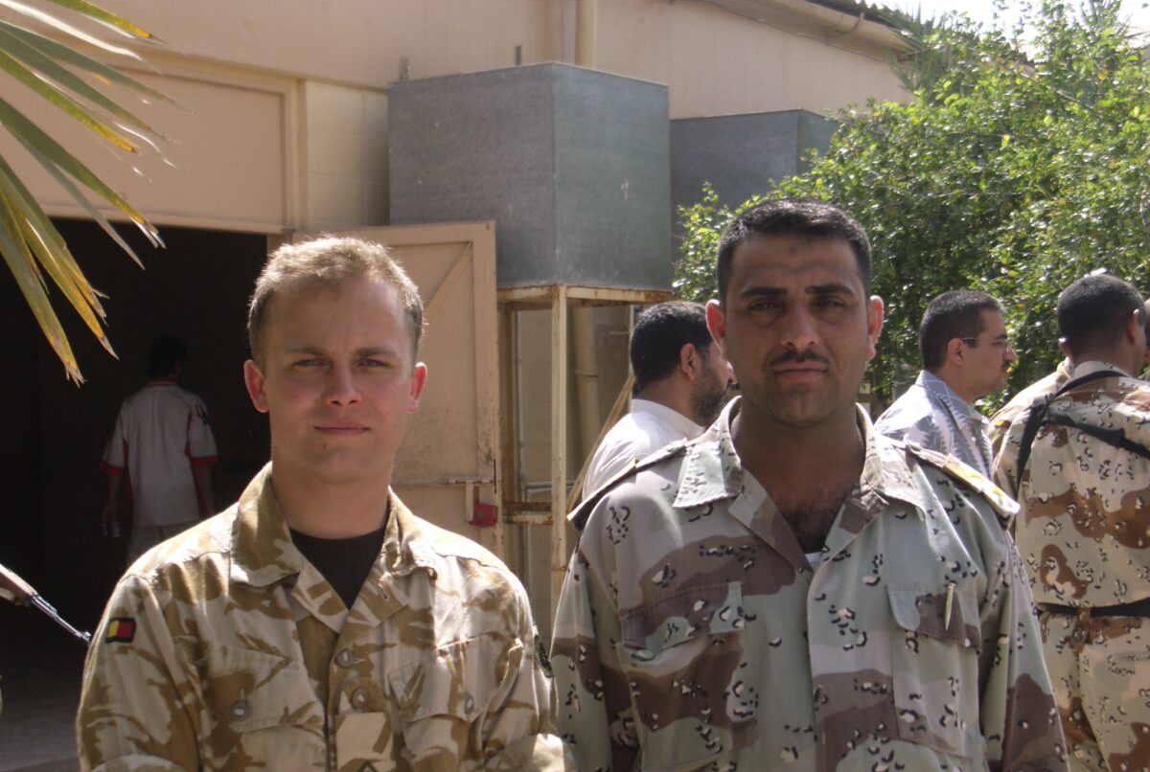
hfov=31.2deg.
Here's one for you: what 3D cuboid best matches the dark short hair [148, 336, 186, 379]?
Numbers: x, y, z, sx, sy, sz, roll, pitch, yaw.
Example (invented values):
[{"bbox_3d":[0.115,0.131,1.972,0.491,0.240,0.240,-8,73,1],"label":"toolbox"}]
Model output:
[{"bbox_3d":[-2.017,-0.140,10.200,0.170,0.200,0.200,0,1,27],"label":"dark short hair"}]

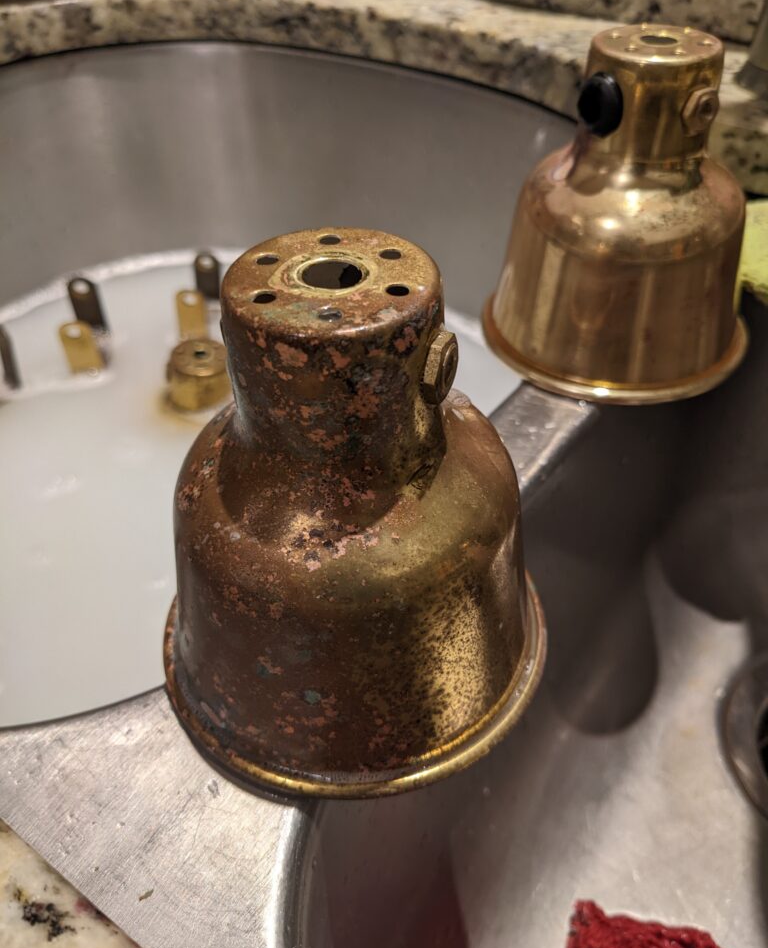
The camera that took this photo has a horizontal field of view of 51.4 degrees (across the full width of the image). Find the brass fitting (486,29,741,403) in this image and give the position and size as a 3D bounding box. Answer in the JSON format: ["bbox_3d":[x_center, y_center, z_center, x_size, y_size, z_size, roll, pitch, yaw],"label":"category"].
[{"bbox_3d":[0.079,-0.086,0.252,0.091,0.094,0.091,-2,45,2],"label":"brass fitting"}]

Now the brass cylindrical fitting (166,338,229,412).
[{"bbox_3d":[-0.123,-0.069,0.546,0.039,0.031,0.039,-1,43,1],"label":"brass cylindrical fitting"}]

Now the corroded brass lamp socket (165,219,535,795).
[{"bbox_3d":[-0.008,0.001,0.163,0.091,0.094,0.091,28,51,27],"label":"corroded brass lamp socket"}]

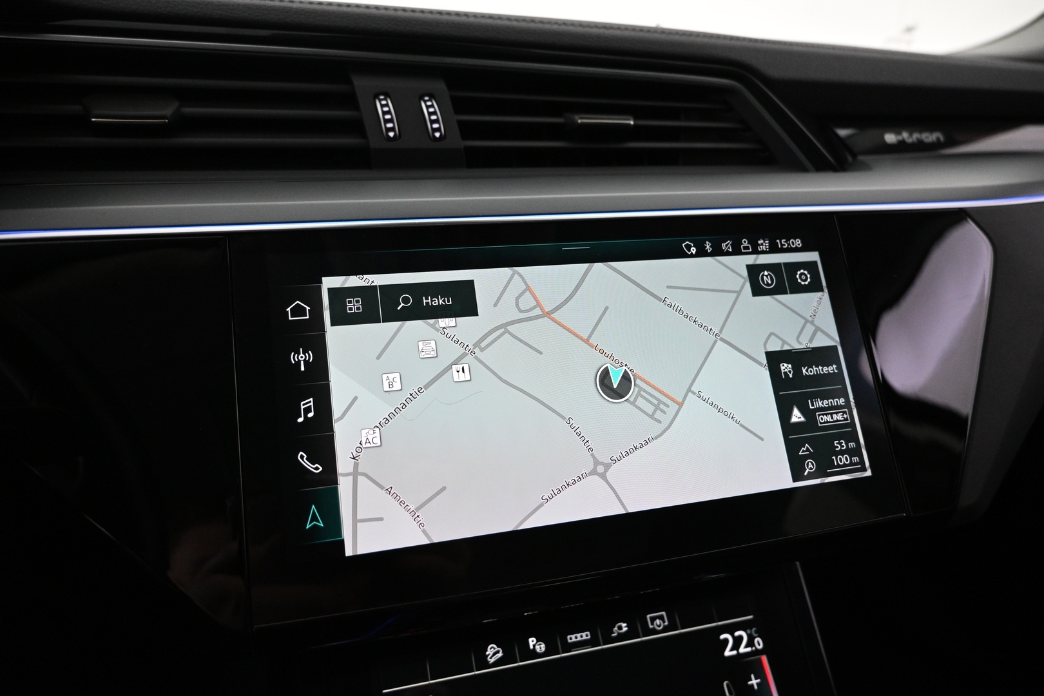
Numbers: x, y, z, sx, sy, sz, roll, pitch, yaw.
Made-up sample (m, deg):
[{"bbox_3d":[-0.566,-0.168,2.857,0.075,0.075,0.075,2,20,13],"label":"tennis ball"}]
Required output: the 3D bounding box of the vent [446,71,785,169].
[{"bbox_3d":[0.047,-0.106,0.338,0.176,0.043,0.038,-7,0,-23],"label":"vent"}]

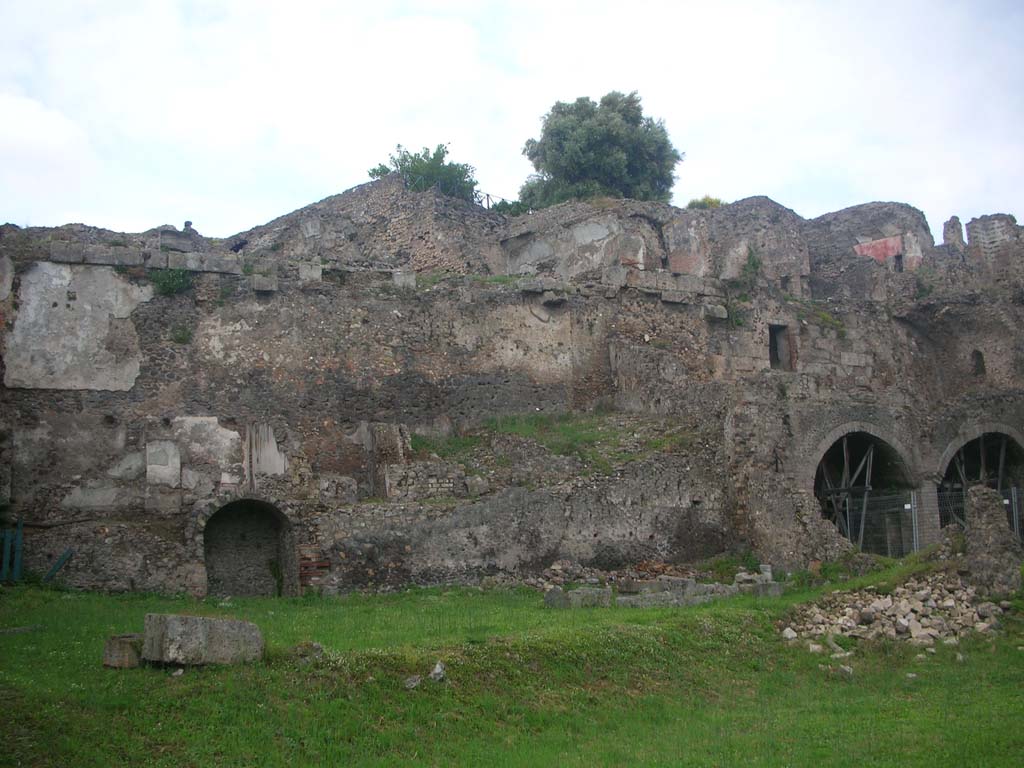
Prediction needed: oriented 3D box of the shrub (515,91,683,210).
[{"bbox_3d":[3.604,-9.465,42.603,6.600,5.200,5.800,2,-9,-17],"label":"shrub"}]

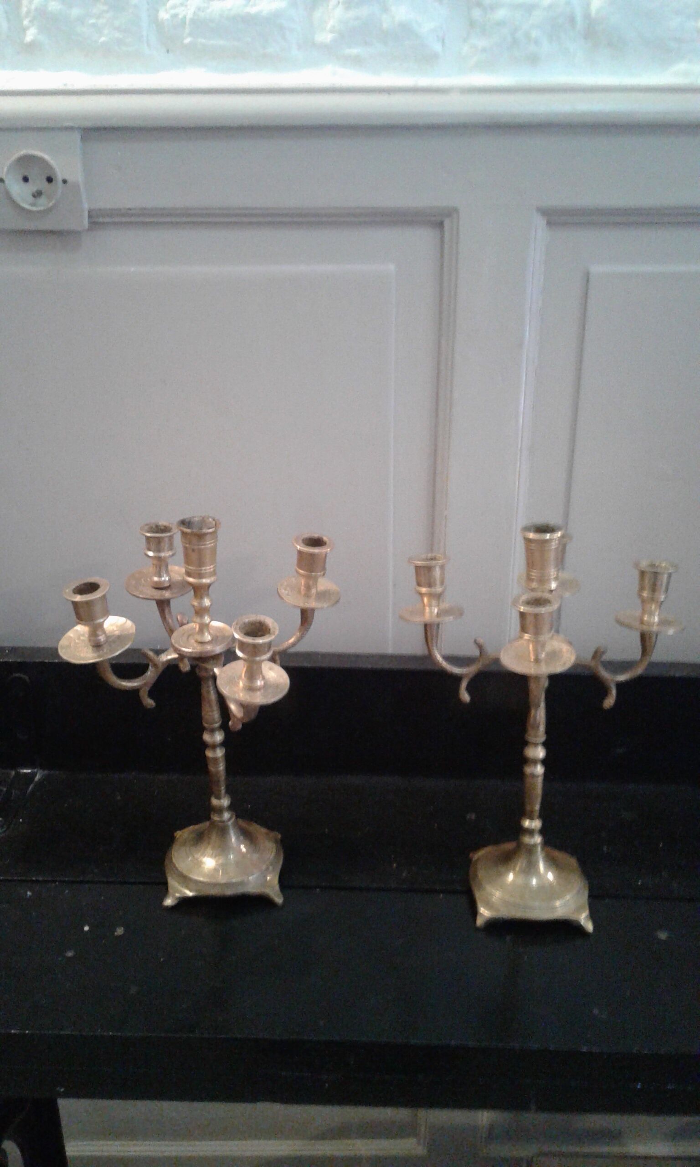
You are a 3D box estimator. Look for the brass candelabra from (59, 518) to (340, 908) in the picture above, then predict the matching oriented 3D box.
[{"bbox_3d":[-0.106,0.098,0.767,0.224,0.318,0.224,-13,26,-27],"label":"brass candelabra"}]

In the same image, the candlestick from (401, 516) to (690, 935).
[{"bbox_3d":[0.143,0.106,0.750,0.212,0.312,0.212,4,22,12],"label":"candlestick"}]

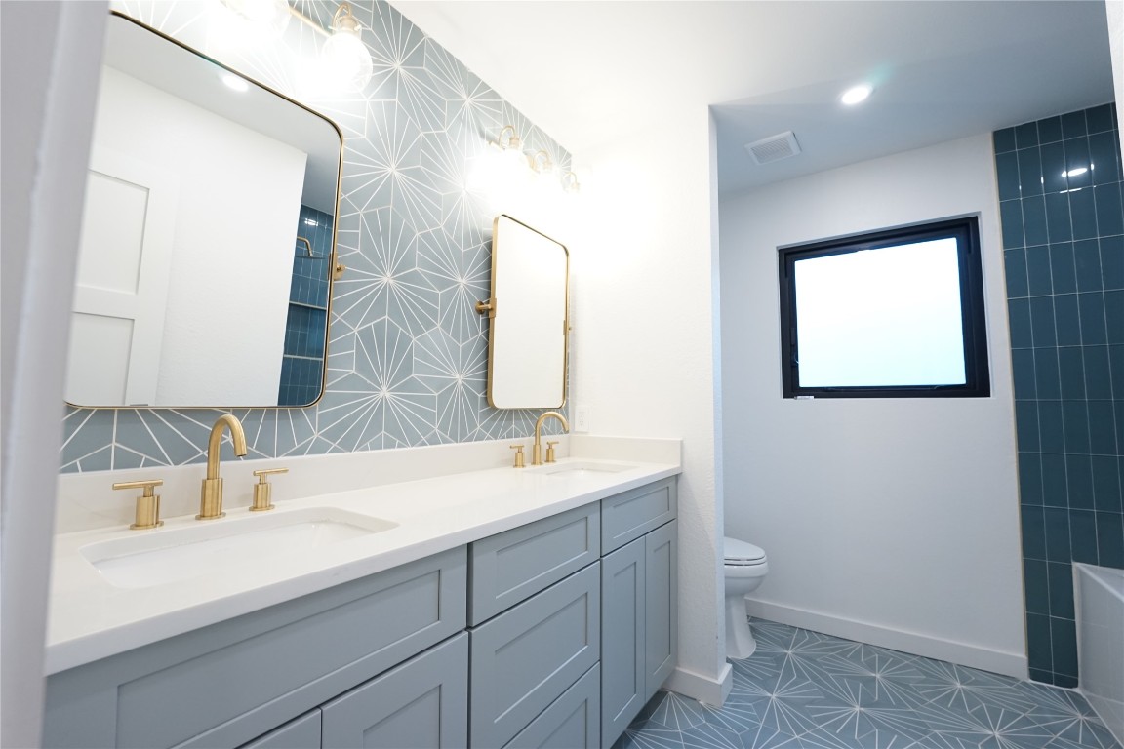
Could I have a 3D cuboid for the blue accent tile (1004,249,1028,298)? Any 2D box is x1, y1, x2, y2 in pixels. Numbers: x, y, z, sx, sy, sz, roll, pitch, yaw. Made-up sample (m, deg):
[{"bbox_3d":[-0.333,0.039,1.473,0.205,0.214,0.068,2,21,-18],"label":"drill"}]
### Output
[{"bbox_3d":[2.053,-0.456,1.977,0.074,0.228,0.010,-2,-6,35],"label":"blue accent tile"}]

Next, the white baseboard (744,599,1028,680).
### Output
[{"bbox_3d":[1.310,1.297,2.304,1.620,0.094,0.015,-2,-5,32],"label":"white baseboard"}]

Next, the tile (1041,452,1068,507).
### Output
[{"bbox_3d":[2.102,0.453,1.866,0.075,0.229,0.010,-2,-5,35],"label":"tile"}]

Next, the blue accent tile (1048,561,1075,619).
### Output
[{"bbox_3d":[2.089,0.903,1.831,0.074,0.228,0.010,-2,-6,35],"label":"blue accent tile"}]

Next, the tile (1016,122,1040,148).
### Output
[{"bbox_3d":[2.127,-1.088,2.001,0.072,0.113,0.010,-2,-5,32],"label":"tile"}]

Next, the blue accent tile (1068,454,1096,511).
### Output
[{"bbox_3d":[2.158,0.447,1.824,0.074,0.228,0.010,-2,-6,35],"label":"blue accent tile"}]

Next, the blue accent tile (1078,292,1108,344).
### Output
[{"bbox_3d":[2.227,-0.234,1.836,0.074,0.228,0.010,-2,-6,35],"label":"blue accent tile"}]

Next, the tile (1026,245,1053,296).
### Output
[{"bbox_3d":[2.111,-0.456,1.935,0.075,0.229,0.010,-2,-5,35],"label":"tile"}]

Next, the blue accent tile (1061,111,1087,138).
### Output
[{"bbox_3d":[2.241,-1.087,1.915,0.075,0.117,0.010,-2,-5,35],"label":"blue accent tile"}]

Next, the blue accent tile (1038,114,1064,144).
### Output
[{"bbox_3d":[2.174,-1.083,1.949,0.074,0.115,0.010,-2,-6,35],"label":"blue accent tile"}]

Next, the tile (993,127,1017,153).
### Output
[{"bbox_3d":[2.056,-1.083,2.031,0.074,0.115,0.010,-2,-6,35],"label":"tile"}]

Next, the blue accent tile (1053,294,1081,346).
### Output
[{"bbox_3d":[2.168,-0.233,1.877,0.074,0.228,0.010,-2,-6,35],"label":"blue accent tile"}]

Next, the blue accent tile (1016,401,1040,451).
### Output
[{"bbox_3d":[2.044,0.228,1.919,0.075,0.229,0.010,-2,-5,35],"label":"blue accent tile"}]

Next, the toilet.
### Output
[{"bbox_3d":[0.672,0.961,2.266,0.750,0.740,0.410,-2,-5,35],"label":"toilet"}]

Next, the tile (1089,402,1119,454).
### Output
[{"bbox_3d":[2.244,0.221,1.818,0.072,0.226,0.010,-2,-5,32],"label":"tile"}]

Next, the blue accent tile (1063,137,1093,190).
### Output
[{"bbox_3d":[2.252,-0.919,1.908,0.072,0.226,0.010,-2,-5,32],"label":"blue accent tile"}]

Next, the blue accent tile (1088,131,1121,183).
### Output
[{"bbox_3d":[2.301,-0.918,1.859,0.075,0.229,0.010,-2,-5,35],"label":"blue accent tile"}]

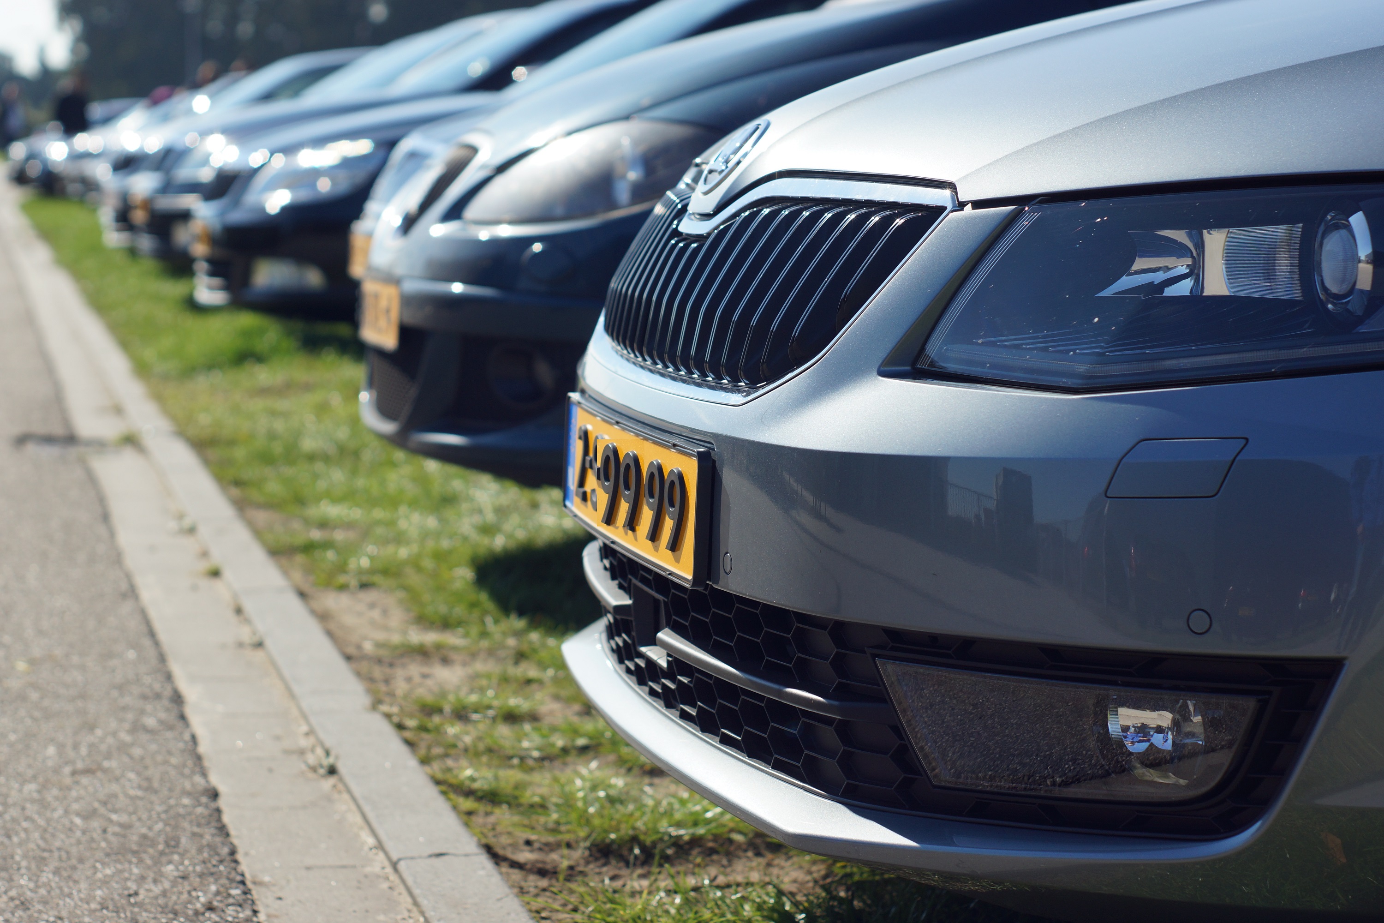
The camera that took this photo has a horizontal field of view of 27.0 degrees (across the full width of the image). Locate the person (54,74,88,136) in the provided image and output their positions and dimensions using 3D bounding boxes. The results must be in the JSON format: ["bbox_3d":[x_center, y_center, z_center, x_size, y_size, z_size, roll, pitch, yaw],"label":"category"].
[{"bbox_3d":[-10.557,-5.727,49.000,0.520,1.720,0.360,-2,7,-14],"label":"person"}]

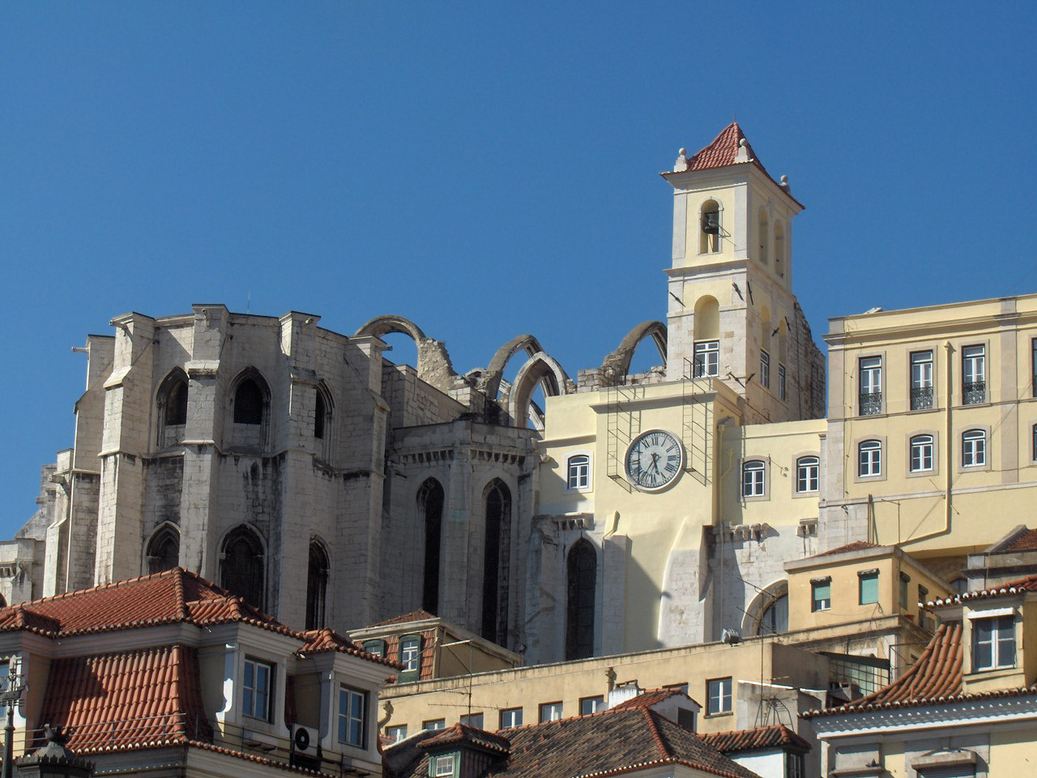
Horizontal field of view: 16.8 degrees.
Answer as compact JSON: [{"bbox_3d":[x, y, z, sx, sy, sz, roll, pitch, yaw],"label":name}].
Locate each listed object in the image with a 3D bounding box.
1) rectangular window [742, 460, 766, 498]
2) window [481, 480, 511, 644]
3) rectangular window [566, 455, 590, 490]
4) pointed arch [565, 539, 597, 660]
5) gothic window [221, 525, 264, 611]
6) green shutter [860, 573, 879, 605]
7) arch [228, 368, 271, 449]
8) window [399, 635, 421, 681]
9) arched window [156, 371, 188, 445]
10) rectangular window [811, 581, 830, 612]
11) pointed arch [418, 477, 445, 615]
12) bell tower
[{"bbox_3d":[11.229,4.320,166.655,1.120,1.850,0.250,-6,-19,25],"label":"rectangular window"},{"bbox_3d":[-1.215,8.377,170.334,1.600,8.200,0.600,8,-18,-19],"label":"window"},{"bbox_3d":[2.803,3.947,164.982,1.200,1.680,0.300,-6,-17,26],"label":"rectangular window"},{"bbox_3d":[3.082,10.339,169.171,1.600,6.300,0.600,-6,-19,25],"label":"pointed arch"},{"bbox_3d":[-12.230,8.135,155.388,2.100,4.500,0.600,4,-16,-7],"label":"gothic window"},{"bbox_3d":[15.508,8.791,154.574,1.050,1.550,0.250,-11,-21,37],"label":"green shutter"},{"bbox_3d":[-12.061,0.891,157.400,1.850,3.750,0.600,4,-16,-7],"label":"arch"},{"bbox_3d":[-4.326,10.775,140.194,1.150,1.750,0.300,-11,-20,39],"label":"window"},{"bbox_3d":[-15.436,0.857,157.693,1.950,3.700,0.600,-6,-17,26],"label":"arched window"},{"bbox_3d":[12.510,8.569,145.101,0.950,1.180,0.250,-11,-20,39],"label":"rectangular window"},{"bbox_3d":[-4.250,8.348,170.610,1.500,8.200,0.600,-6,-19,25],"label":"pointed arch"},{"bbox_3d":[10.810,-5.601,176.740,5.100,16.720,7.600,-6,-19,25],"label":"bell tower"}]

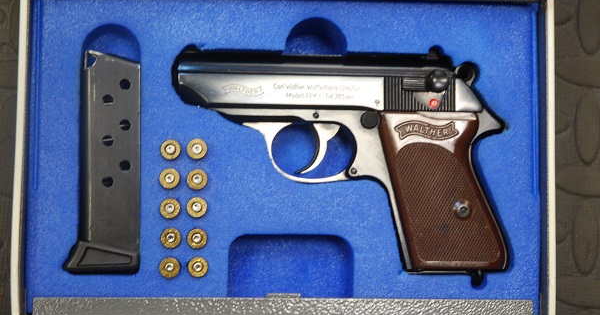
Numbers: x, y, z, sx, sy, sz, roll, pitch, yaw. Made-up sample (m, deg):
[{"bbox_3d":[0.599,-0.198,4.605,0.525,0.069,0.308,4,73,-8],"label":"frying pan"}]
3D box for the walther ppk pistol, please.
[{"bbox_3d":[0.019,0.002,0.613,0.155,0.028,0.110,1,87,-3],"label":"walther ppk pistol"}]

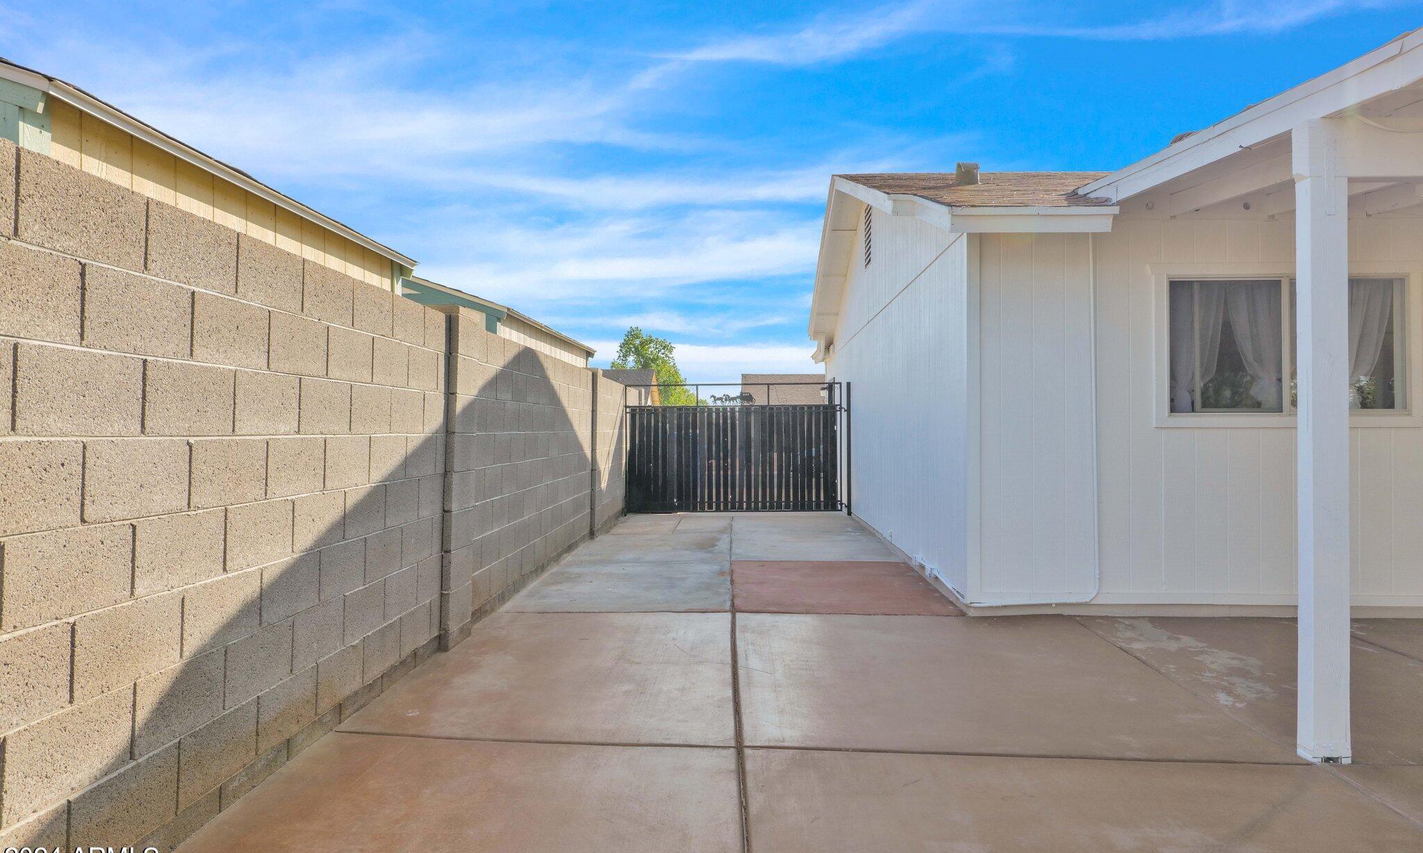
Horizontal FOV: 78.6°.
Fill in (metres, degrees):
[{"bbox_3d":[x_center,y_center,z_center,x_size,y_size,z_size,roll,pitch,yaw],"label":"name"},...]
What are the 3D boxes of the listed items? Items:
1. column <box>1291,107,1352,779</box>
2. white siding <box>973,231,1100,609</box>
[{"bbox_3d":[2.317,0.056,3.295,0.140,2.410,0.092,0,0,2],"label":"column"},{"bbox_3d":[2.031,-0.049,5.460,0.755,2.320,0.050,0,0,2],"label":"white siding"}]

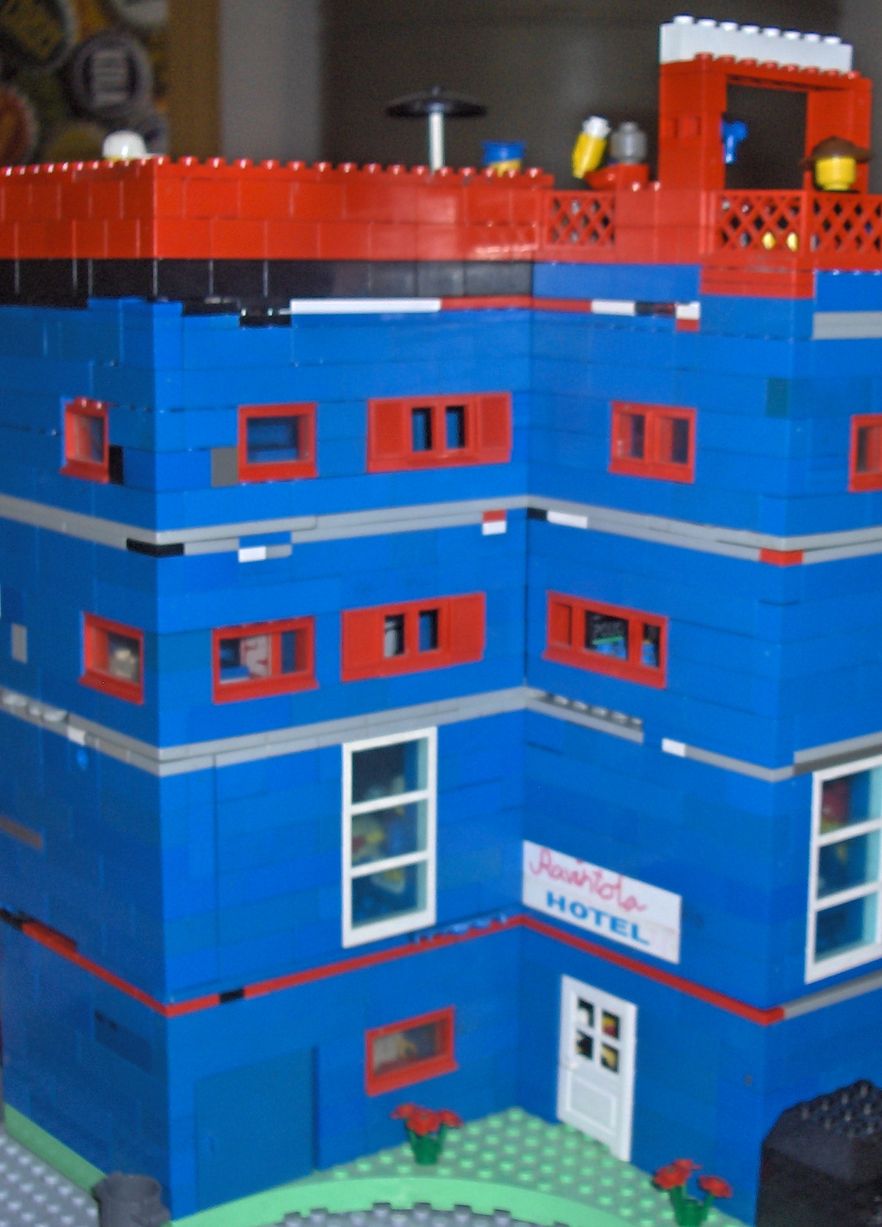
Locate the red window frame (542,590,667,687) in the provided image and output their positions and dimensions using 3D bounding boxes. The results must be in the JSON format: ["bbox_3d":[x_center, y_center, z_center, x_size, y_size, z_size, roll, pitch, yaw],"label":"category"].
[{"bbox_3d":[0.047,0.007,0.568,0.009,0.019,0.048,-8,14,-37],"label":"red window frame"}]

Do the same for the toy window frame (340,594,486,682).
[{"bbox_3d":[-0.009,0.006,0.569,0.049,0.019,0.009,-8,14,-37],"label":"toy window frame"}]

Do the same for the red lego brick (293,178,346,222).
[{"bbox_3d":[-0.033,-0.105,0.528,0.016,0.010,0.008,-8,14,-37],"label":"red lego brick"}]

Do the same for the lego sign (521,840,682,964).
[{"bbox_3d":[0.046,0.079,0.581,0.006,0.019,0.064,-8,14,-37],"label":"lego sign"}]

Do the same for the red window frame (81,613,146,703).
[{"bbox_3d":[-0.082,0.011,0.539,0.009,0.020,0.032,-8,14,-38],"label":"red window frame"}]

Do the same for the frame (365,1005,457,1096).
[{"bbox_3d":[-0.010,0.123,0.591,0.032,0.019,0.009,-8,14,-37],"label":"frame"}]

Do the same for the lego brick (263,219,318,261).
[{"bbox_3d":[-0.040,-0.095,0.526,0.016,0.010,0.008,-8,14,-38],"label":"lego brick"}]

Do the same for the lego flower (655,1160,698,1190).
[{"bbox_3d":[0.061,0.147,0.543,0.010,0.005,0.010,-8,14,-37],"label":"lego flower"}]

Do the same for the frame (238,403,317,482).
[{"bbox_3d":[-0.043,-0.044,0.531,0.024,0.019,0.009,-8,14,-37],"label":"frame"}]

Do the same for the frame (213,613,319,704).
[{"bbox_3d":[-0.047,0.011,0.541,0.032,0.020,0.009,-8,14,-38],"label":"frame"}]

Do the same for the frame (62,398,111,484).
[{"bbox_3d":[-0.089,-0.045,0.538,0.009,0.020,0.024,-8,14,-38],"label":"frame"}]

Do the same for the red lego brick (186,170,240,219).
[{"bbox_3d":[-0.058,-0.102,0.510,0.016,0.011,0.008,-8,14,-38],"label":"red lego brick"}]

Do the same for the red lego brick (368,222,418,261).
[{"bbox_3d":[-0.015,-0.098,0.544,0.016,0.010,0.008,-8,14,-37],"label":"red lego brick"}]

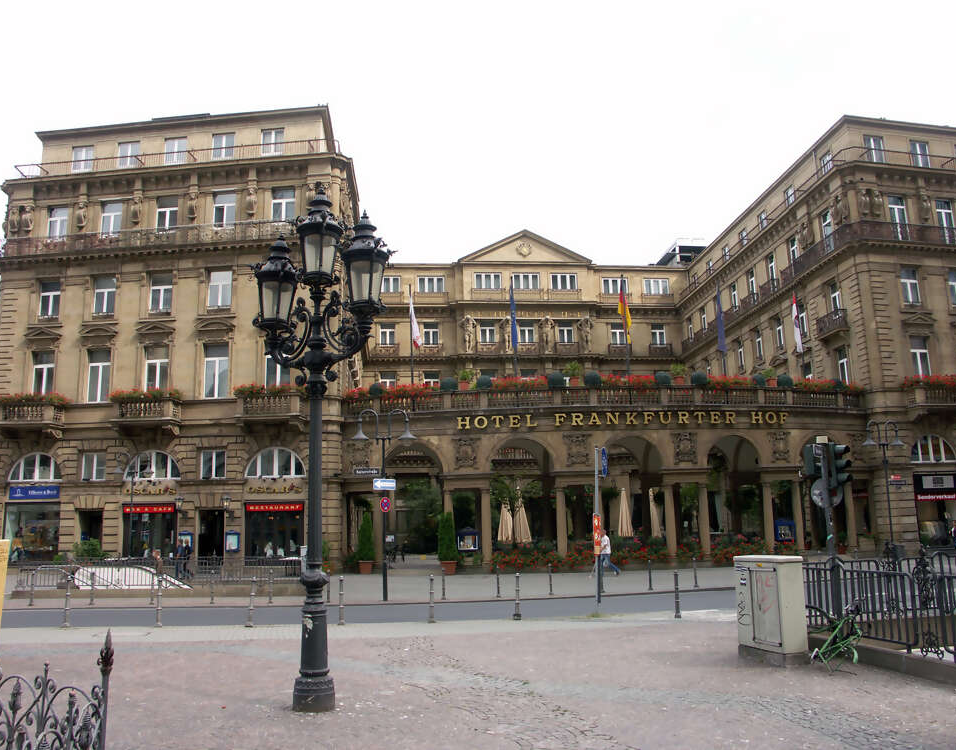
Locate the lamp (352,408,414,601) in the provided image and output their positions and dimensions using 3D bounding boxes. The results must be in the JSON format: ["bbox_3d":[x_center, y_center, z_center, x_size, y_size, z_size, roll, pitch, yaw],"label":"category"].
[{"bbox_3d":[-2.694,3.690,23.328,1.800,5.400,0.550,-2,-10,4],"label":"lamp"}]

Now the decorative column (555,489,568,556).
[{"bbox_3d":[3.466,6.205,33.734,0.480,3.080,0.480,-2,-10,0],"label":"decorative column"}]

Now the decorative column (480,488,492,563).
[{"bbox_3d":[0.365,6.460,34.802,0.500,3.298,0.500,-1,-11,-2],"label":"decorative column"}]

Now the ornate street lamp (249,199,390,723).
[{"bbox_3d":[-1.820,0.633,9.177,1.850,5.995,0.580,-9,-13,33],"label":"ornate street lamp"}]

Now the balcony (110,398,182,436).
[{"bbox_3d":[-15.264,1.972,37.423,2.950,1.602,1.100,-3,-11,6],"label":"balcony"}]

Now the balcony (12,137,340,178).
[{"bbox_3d":[-14.920,-10.366,40.405,16.712,0.950,1.200,-3,-11,6],"label":"balcony"}]

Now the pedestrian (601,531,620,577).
[{"bbox_3d":[4.739,6.461,29.297,0.750,1.690,0.500,0,-10,-4],"label":"pedestrian"}]

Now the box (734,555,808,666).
[{"bbox_3d":[3.582,2.867,9.932,0.360,1.240,0.860,2,-11,-19],"label":"box"}]

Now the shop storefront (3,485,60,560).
[{"bbox_3d":[-20.786,6.950,37.883,2.916,3.559,0.400,-3,-11,6],"label":"shop storefront"}]

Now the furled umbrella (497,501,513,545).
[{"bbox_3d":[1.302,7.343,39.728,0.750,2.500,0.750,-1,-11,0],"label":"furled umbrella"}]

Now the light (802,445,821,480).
[{"bbox_3d":[6.147,1.599,14.866,0.280,0.640,0.250,4,-12,-25],"label":"light"}]

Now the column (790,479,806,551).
[{"bbox_3d":[14.870,6.472,37.530,0.500,3.350,0.500,-1,-11,-4],"label":"column"}]

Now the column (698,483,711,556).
[{"bbox_3d":[9.617,6.144,34.341,0.480,3.080,0.480,0,-11,-11],"label":"column"}]

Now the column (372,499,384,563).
[{"bbox_3d":[-4.270,6.605,34.712,0.480,3.080,0.480,-2,-10,0],"label":"column"}]

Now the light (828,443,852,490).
[{"bbox_3d":[7.188,1.804,16.039,0.420,0.930,0.300,-10,-13,37],"label":"light"}]

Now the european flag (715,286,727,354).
[{"bbox_3d":[11.406,-2.610,38.046,0.400,3.250,0.250,-1,-11,-2],"label":"european flag"}]

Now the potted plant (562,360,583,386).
[{"bbox_3d":[4.064,-0.068,34.799,0.850,1.150,0.850,-1,-10,-1],"label":"potted plant"}]

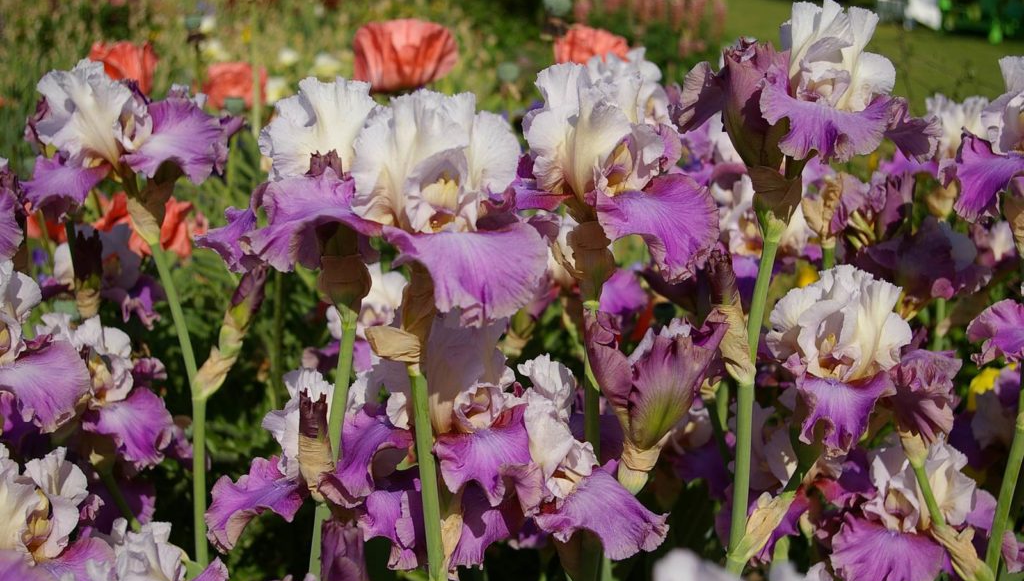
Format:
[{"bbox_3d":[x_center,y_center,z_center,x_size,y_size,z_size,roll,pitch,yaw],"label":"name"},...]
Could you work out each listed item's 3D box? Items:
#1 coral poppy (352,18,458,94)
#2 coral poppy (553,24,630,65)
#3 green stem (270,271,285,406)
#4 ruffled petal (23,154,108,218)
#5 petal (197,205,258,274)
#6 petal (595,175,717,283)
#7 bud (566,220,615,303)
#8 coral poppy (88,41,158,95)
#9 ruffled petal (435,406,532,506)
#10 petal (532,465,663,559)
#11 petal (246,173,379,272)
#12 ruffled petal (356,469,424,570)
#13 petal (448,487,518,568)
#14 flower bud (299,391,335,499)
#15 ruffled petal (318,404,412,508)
[{"bbox_3d":[-0.126,-0.277,1.650,0.124,0.088,0.120,0,12,0],"label":"coral poppy"},{"bbox_3d":[0.114,-0.343,2.000,0.112,0.073,0.112,0,15,0],"label":"coral poppy"},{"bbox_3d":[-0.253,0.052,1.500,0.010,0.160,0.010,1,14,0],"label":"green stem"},{"bbox_3d":[-0.390,-0.091,1.220,0.065,0.051,0.065,-12,19,-38],"label":"ruffled petal"},{"bbox_3d":[-0.212,-0.038,1.050,0.065,0.046,0.060,-7,16,-24],"label":"petal"},{"bbox_3d":[0.103,-0.044,1.000,0.078,0.075,0.072,-10,15,-38],"label":"petal"},{"bbox_3d":[0.061,-0.023,1.100,0.040,0.062,0.040,0,15,0],"label":"bud"},{"bbox_3d":[-0.587,-0.335,2.100,0.105,0.085,0.105,0,14,0],"label":"coral poppy"},{"bbox_3d":[-0.022,0.131,1.080,0.076,0.062,0.052,0,15,0],"label":"ruffled petal"},{"bbox_3d":[0.055,0.141,0.880,0.073,0.043,0.072,-12,19,-40],"label":"petal"},{"bbox_3d":[-0.145,-0.049,1.010,0.090,0.070,0.075,5,13,24],"label":"petal"},{"bbox_3d":[-0.095,0.181,1.100,0.049,0.073,0.045,4,16,14],"label":"ruffled petal"},{"bbox_3d":[-0.022,0.190,1.120,0.054,0.059,0.045,5,16,19],"label":"petal"},{"bbox_3d":[-0.136,0.109,0.970,0.026,0.076,0.026,-5,14,1],"label":"flower bud"},{"bbox_3d":[-0.115,0.132,1.100,0.072,0.075,0.072,-11,16,-41],"label":"ruffled petal"}]

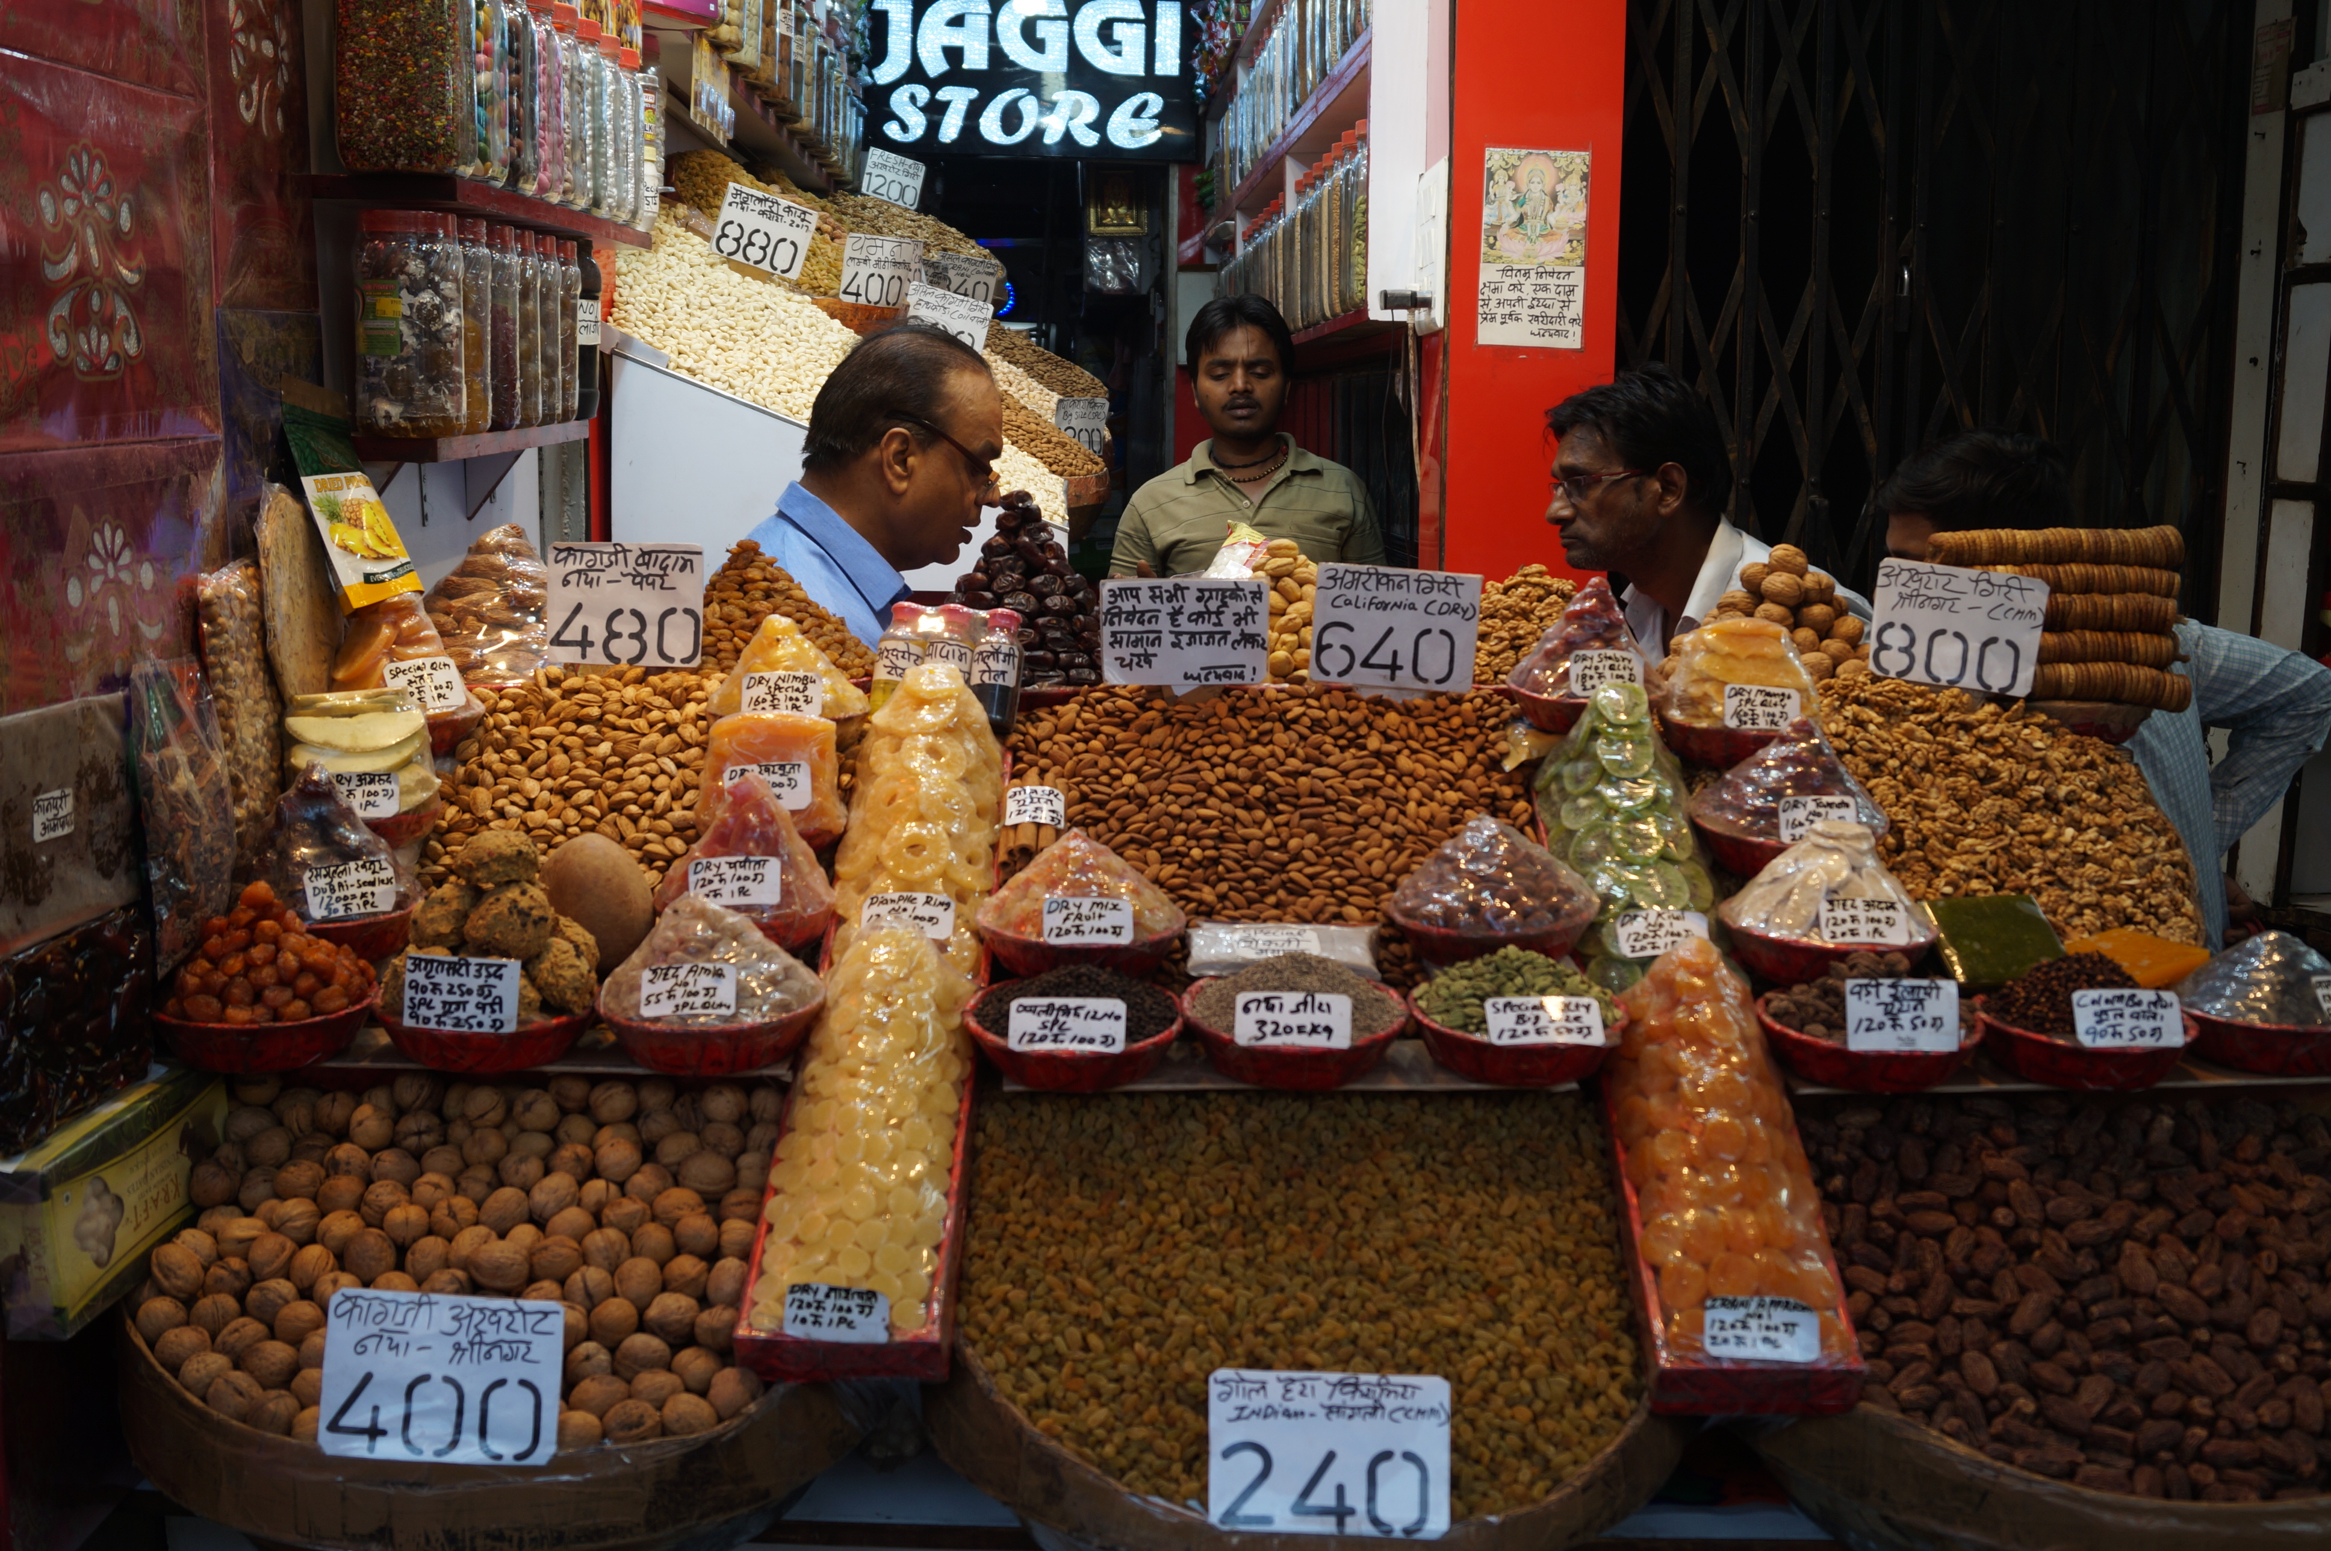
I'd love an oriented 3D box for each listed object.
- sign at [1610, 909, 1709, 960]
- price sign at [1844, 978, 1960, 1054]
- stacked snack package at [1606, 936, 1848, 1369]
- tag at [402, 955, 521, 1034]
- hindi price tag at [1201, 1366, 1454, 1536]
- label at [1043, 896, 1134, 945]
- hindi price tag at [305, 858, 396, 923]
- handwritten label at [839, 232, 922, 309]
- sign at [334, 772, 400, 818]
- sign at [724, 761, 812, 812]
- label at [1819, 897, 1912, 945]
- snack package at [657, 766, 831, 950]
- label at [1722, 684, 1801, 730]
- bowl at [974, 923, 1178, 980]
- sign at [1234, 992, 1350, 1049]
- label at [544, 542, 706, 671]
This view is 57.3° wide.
[{"bbox_3d":[0.391,0.126,1.690,0.074,0.043,0.006,-3,-22,2],"label":"sign"},{"bbox_3d":[0.577,0.189,1.670,0.088,0.058,0.006,1,-7,0],"label":"price sign"},{"bbox_3d":[0.405,0.282,1.562,0.130,0.090,0.320,0,50,0],"label":"stacked snack package"},{"bbox_3d":[-0.543,0.170,1.650,0.086,0.059,0.006,1,-11,-3],"label":"tag"},{"bbox_3d":[0.106,0.438,1.380,0.155,0.101,0.007,2,-8,0],"label":"hindi price tag"},{"bbox_3d":[-0.063,0.120,1.755,0.073,0.043,0.006,1,-25,0],"label":"label"},{"bbox_3d":[-0.648,0.091,1.700,0.067,0.042,0.006,-8,-23,-26],"label":"hindi price tag"},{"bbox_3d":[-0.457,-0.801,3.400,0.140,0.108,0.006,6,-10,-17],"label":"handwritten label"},{"bbox_3d":[-0.688,0.016,1.830,0.066,0.043,0.006,2,-15,-2],"label":"sign"},{"bbox_3d":[-0.335,0.008,1.800,0.073,0.043,0.006,0,-19,-5],"label":"sign"},{"bbox_3d":[0.564,0.117,1.720,0.076,0.044,0.006,3,-18,-7],"label":"label"},{"bbox_3d":[-0.363,0.073,1.840,0.152,0.140,0.148,1,9,0],"label":"snack package"},{"bbox_3d":[0.541,-0.061,1.930,0.069,0.042,0.006,3,-18,1],"label":"label"},{"bbox_3d":[-0.070,0.151,1.814,0.177,0.046,0.177,0,9,0],"label":"bowl"},{"bbox_3d":[0.095,0.183,1.600,0.087,0.043,0.006,1,-18,0],"label":"sign"},{"bbox_3d":[-0.485,-0.153,1.920,0.139,0.111,0.006,1,-2,0],"label":"label"}]

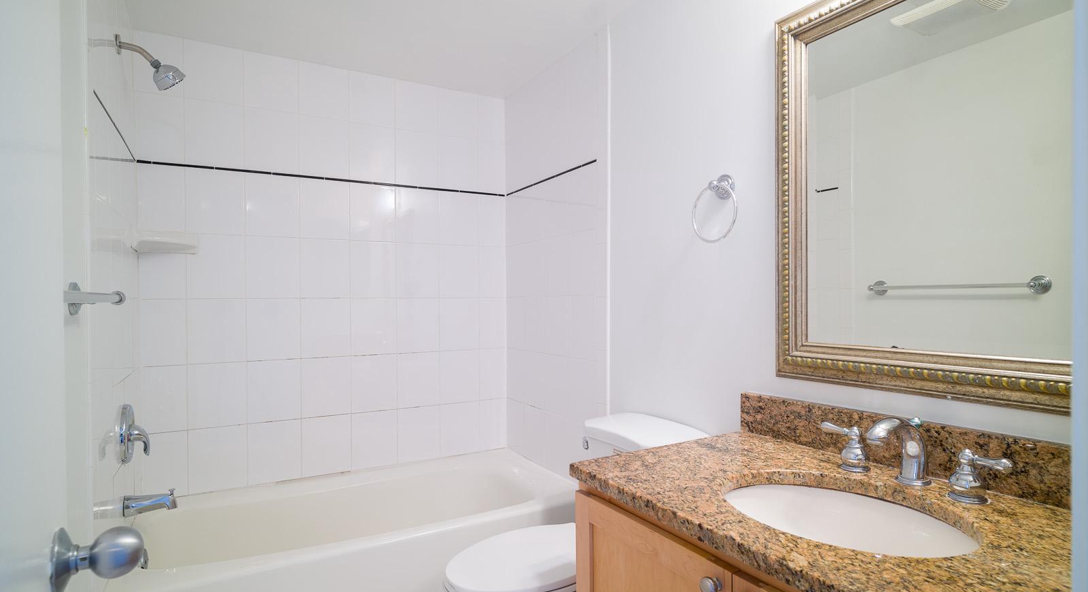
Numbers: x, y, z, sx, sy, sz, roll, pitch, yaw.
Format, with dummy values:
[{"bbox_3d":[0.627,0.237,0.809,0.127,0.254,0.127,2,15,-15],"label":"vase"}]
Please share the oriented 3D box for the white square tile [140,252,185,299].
[{"bbox_3d":[-1.460,-0.115,2.088,0.151,0.253,0.010,0,-1,-28],"label":"white square tile"}]

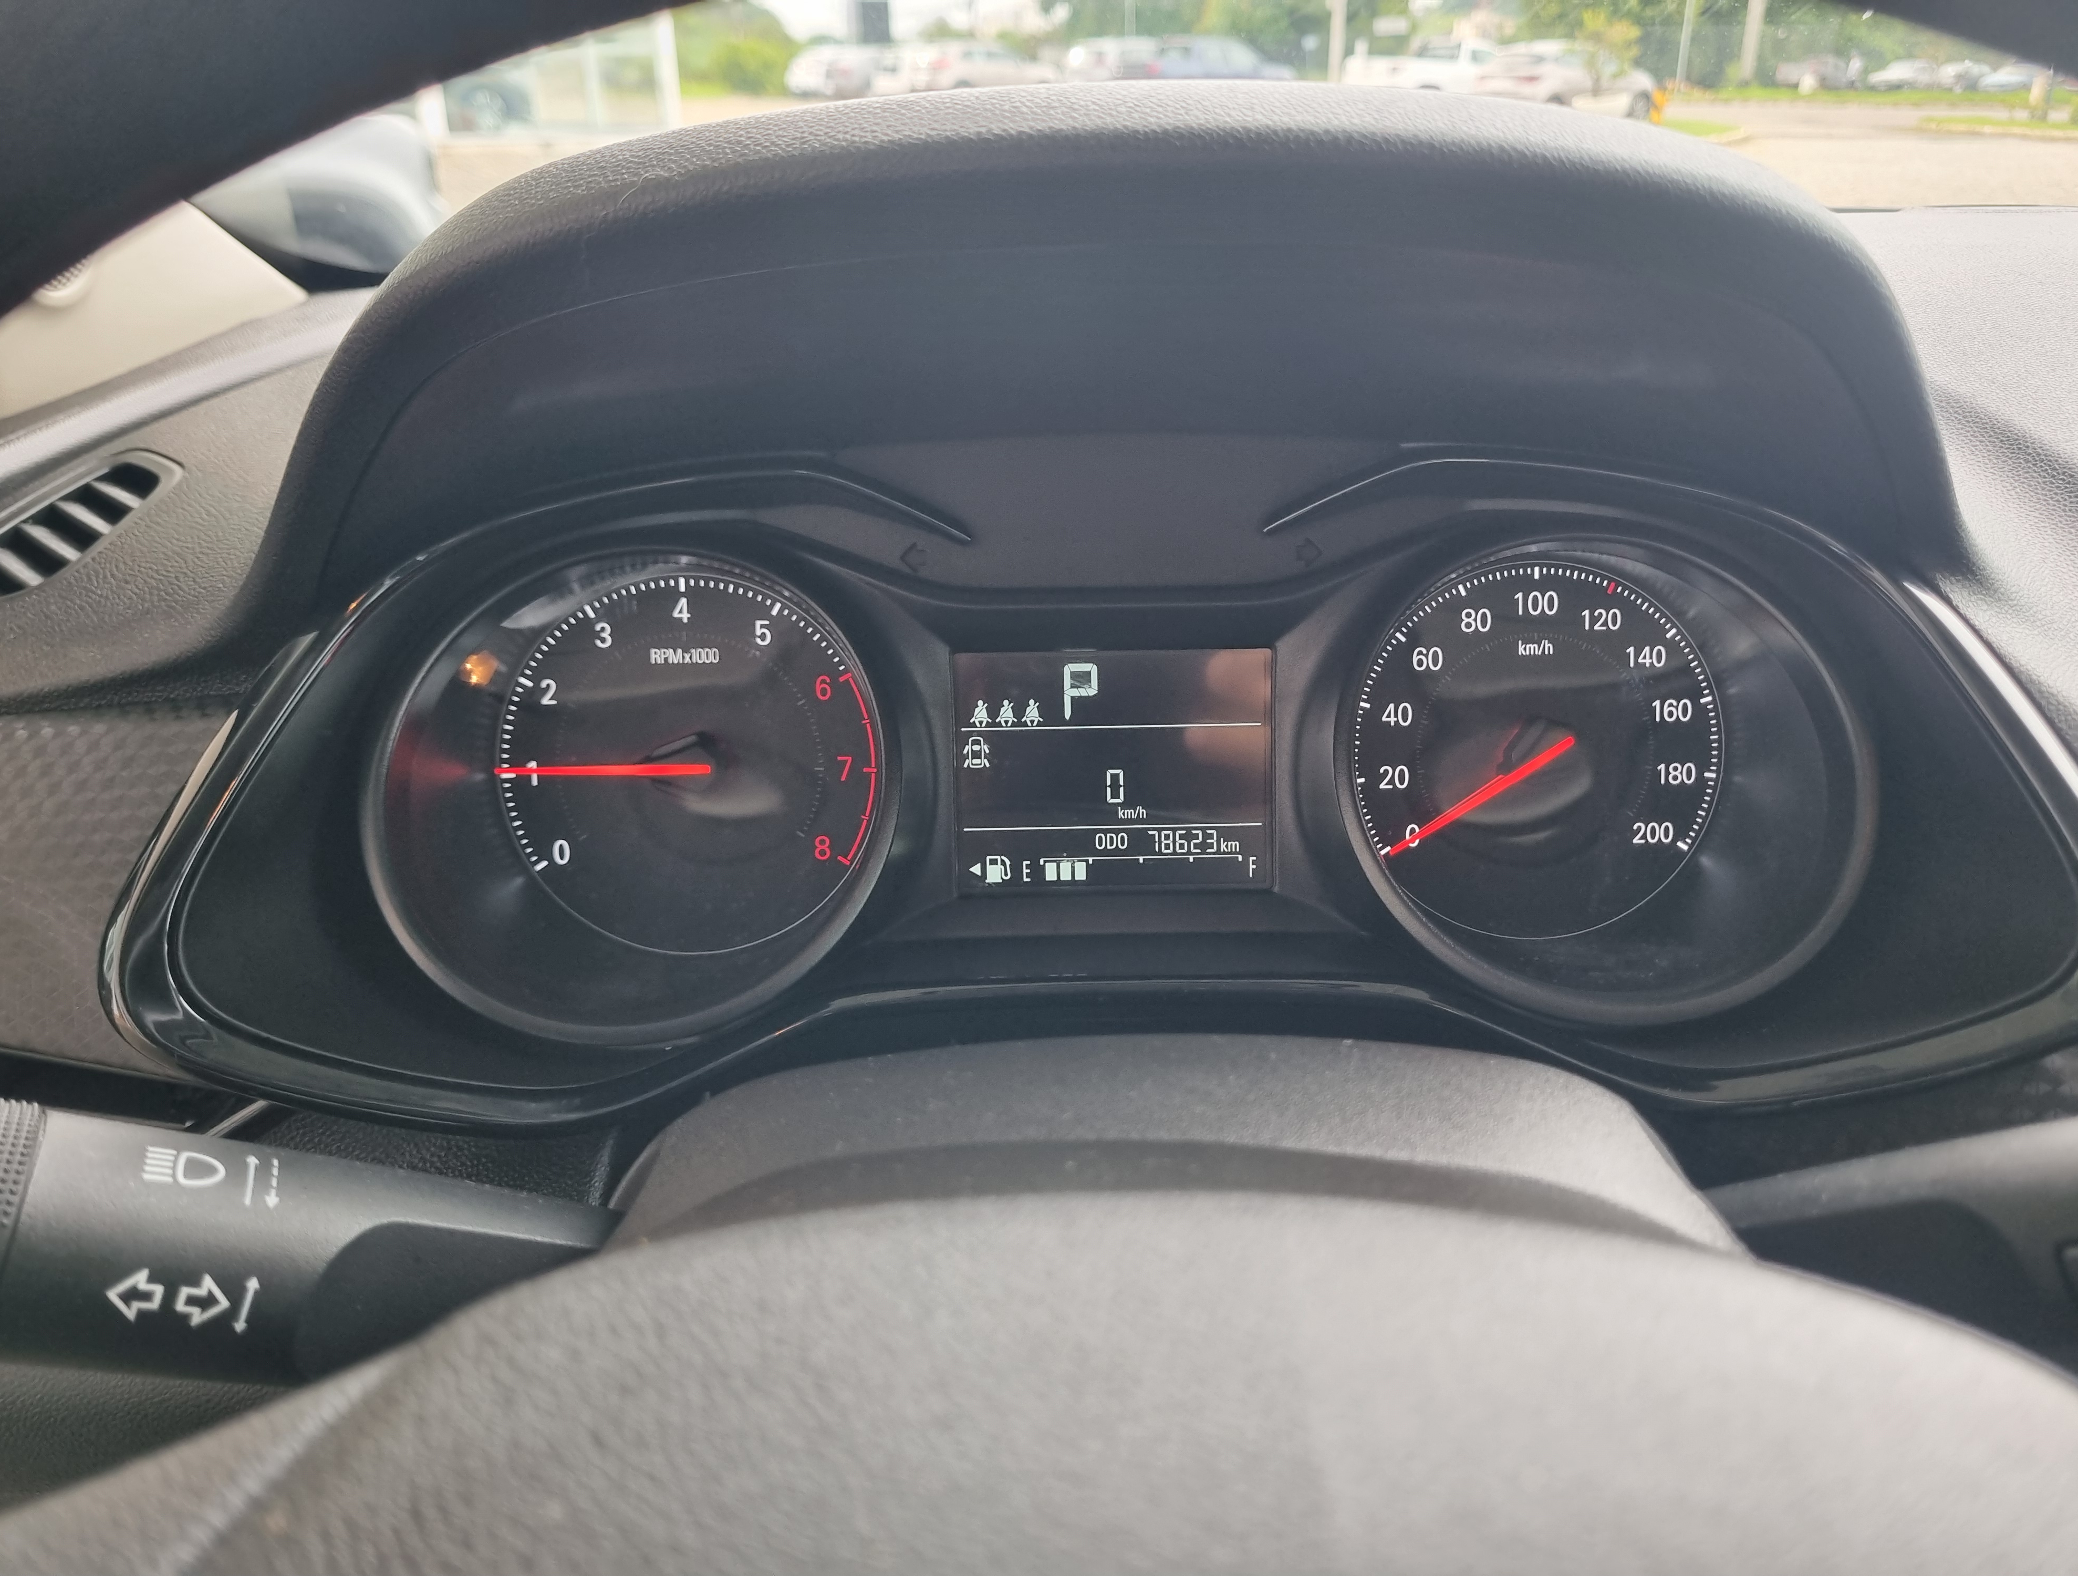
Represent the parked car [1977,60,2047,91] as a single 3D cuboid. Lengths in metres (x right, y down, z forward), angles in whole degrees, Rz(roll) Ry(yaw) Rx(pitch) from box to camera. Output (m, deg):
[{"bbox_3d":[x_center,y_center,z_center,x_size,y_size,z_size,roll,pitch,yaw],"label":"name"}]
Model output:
[{"bbox_3d":[47.886,-34.944,77.345,4.100,1.430,1.700,-14,28,-28],"label":"parked car"}]

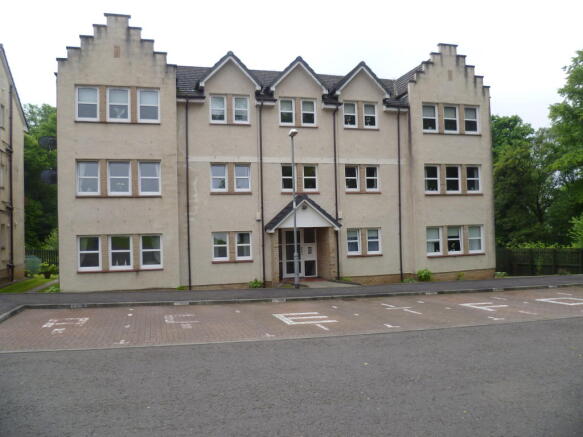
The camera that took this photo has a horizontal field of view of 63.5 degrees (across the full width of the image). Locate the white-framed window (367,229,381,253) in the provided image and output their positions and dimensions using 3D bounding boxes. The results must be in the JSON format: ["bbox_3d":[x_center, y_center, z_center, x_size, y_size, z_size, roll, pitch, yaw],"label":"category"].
[{"bbox_3d":[3.511,0.978,20.163,0.657,1.083,0.120,-1,-1,-15],"label":"white-framed window"}]

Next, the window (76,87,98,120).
[{"bbox_3d":[-7.190,-4.022,16.617,0.820,1.210,0.140,-1,-1,-16],"label":"window"}]

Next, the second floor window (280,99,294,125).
[{"bbox_3d":[-0.122,-4.232,18.802,0.618,1.076,0.120,-1,-1,-15],"label":"second floor window"}]

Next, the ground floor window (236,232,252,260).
[{"bbox_3d":[-1.865,1.078,18.418,0.670,1.080,0.140,-1,-1,-16],"label":"ground floor window"}]

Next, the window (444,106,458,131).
[{"bbox_3d":[7.194,-4.464,21.195,0.790,1.240,0.120,-1,-1,-16],"label":"window"}]

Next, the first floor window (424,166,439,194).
[{"bbox_3d":[6.077,-1.658,20.346,0.820,1.210,0.140,-1,-1,-16],"label":"first floor window"}]

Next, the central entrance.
[{"bbox_3d":[0.353,1.475,20.338,1.560,2.100,0.150,-1,-1,-16],"label":"central entrance"}]

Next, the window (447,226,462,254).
[{"bbox_3d":[7.245,0.975,20.926,0.800,1.232,0.120,-1,-1,-15],"label":"window"}]

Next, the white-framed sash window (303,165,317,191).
[{"bbox_3d":[0.794,-1.680,19.732,0.670,1.120,0.120,-1,-1,-16],"label":"white-framed sash window"}]

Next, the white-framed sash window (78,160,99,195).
[{"bbox_3d":[-7.328,-1.453,17.065,0.790,1.240,0.120,-1,-1,-16],"label":"white-framed sash window"}]

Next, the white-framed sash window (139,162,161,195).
[{"bbox_3d":[-5.111,-1.439,17.017,0.762,1.215,0.120,-1,-1,-15],"label":"white-framed sash window"}]

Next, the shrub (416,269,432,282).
[{"bbox_3d":[5.490,2.342,19.462,0.557,0.490,0.526,-1,-1,-15],"label":"shrub"}]

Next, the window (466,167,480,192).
[{"bbox_3d":[8.029,-1.697,20.685,0.762,1.215,0.120,-1,-1,-15],"label":"window"}]

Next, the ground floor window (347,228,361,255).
[{"bbox_3d":[2.623,0.996,19.927,0.657,1.083,0.120,-1,-1,-15],"label":"ground floor window"}]

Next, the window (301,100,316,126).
[{"bbox_3d":[0.728,-4.439,19.780,0.670,1.120,0.120,-1,-1,-16],"label":"window"}]

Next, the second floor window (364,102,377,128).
[{"bbox_3d":[3.348,-4.348,20.054,0.670,1.080,0.140,-1,-1,-16],"label":"second floor window"}]

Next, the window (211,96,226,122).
[{"bbox_3d":[-2.912,-4.296,18.595,0.657,1.083,0.120,-1,-1,-15],"label":"window"}]

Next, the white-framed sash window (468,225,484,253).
[{"bbox_3d":[8.357,0.948,21.387,0.790,1.230,0.120,-1,-1,-16],"label":"white-framed sash window"}]

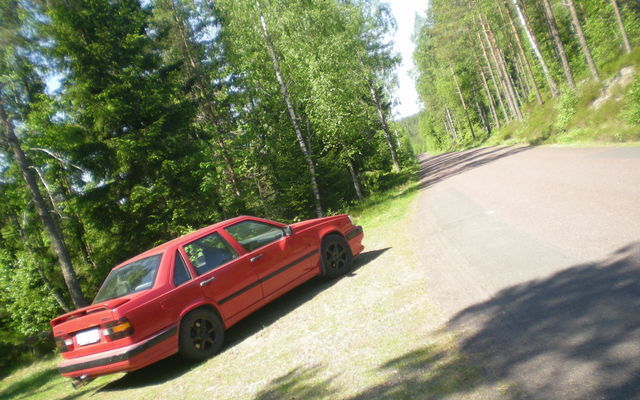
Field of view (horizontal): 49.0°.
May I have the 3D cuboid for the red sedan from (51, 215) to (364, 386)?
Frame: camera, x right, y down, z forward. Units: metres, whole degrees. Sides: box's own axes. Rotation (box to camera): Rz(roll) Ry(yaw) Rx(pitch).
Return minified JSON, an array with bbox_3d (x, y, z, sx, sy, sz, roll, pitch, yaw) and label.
[{"bbox_3d":[-1.314,1.047,9.691,1.770,1.390,4.660,-19,4,42],"label":"red sedan"}]

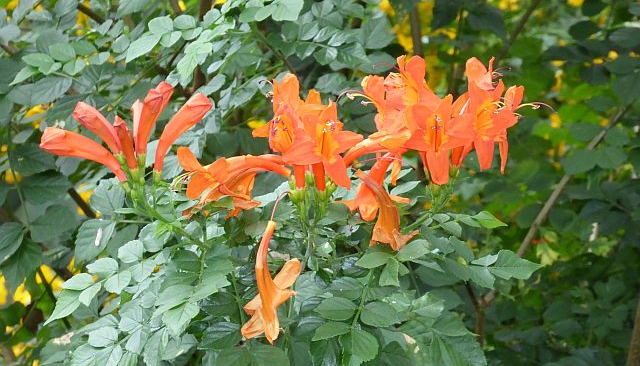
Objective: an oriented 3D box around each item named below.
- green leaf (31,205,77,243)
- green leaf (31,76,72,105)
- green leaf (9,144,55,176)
[{"bbox_3d":[-0.158,0.025,1.750,0.027,0.022,0.010,-5,-17,-2],"label":"green leaf"},{"bbox_3d":[-0.170,-0.059,1.861,0.031,0.006,0.017,-33,62,-13],"label":"green leaf"},{"bbox_3d":[-0.151,-0.012,1.550,0.025,0.019,0.004,18,-29,12],"label":"green leaf"}]

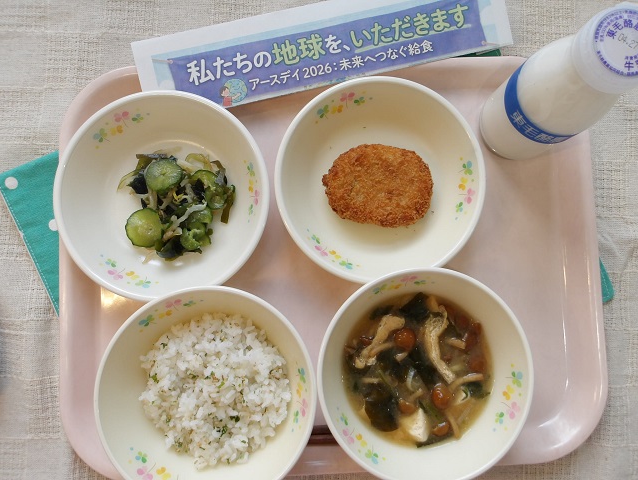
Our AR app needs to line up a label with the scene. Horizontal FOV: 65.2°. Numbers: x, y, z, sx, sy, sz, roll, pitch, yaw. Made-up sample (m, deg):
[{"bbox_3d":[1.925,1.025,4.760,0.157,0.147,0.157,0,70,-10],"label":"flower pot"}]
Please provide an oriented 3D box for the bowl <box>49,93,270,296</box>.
[{"bbox_3d":[-0.104,-0.029,0.349,0.142,0.041,0.142,0,86,-1],"label":"bowl"}]

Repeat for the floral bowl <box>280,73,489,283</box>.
[{"bbox_3d":[0.041,-0.040,0.354,0.142,0.041,0.142,0,86,-1],"label":"floral bowl"}]

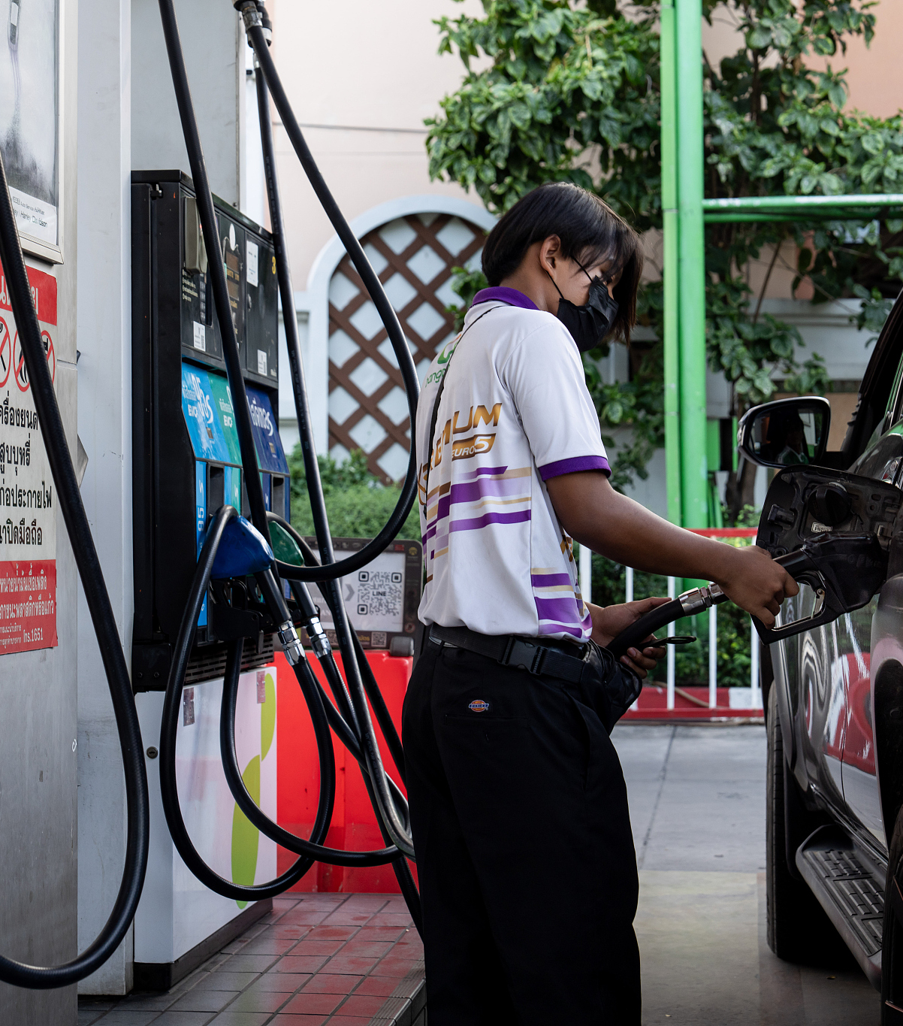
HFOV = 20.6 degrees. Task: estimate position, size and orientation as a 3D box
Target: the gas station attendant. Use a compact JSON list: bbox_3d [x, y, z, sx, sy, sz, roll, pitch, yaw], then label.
[{"bbox_3d":[0.190,0.313,3.830,0.540,1.640,0.480,0,-1,-30],"label":"gas station attendant"}]

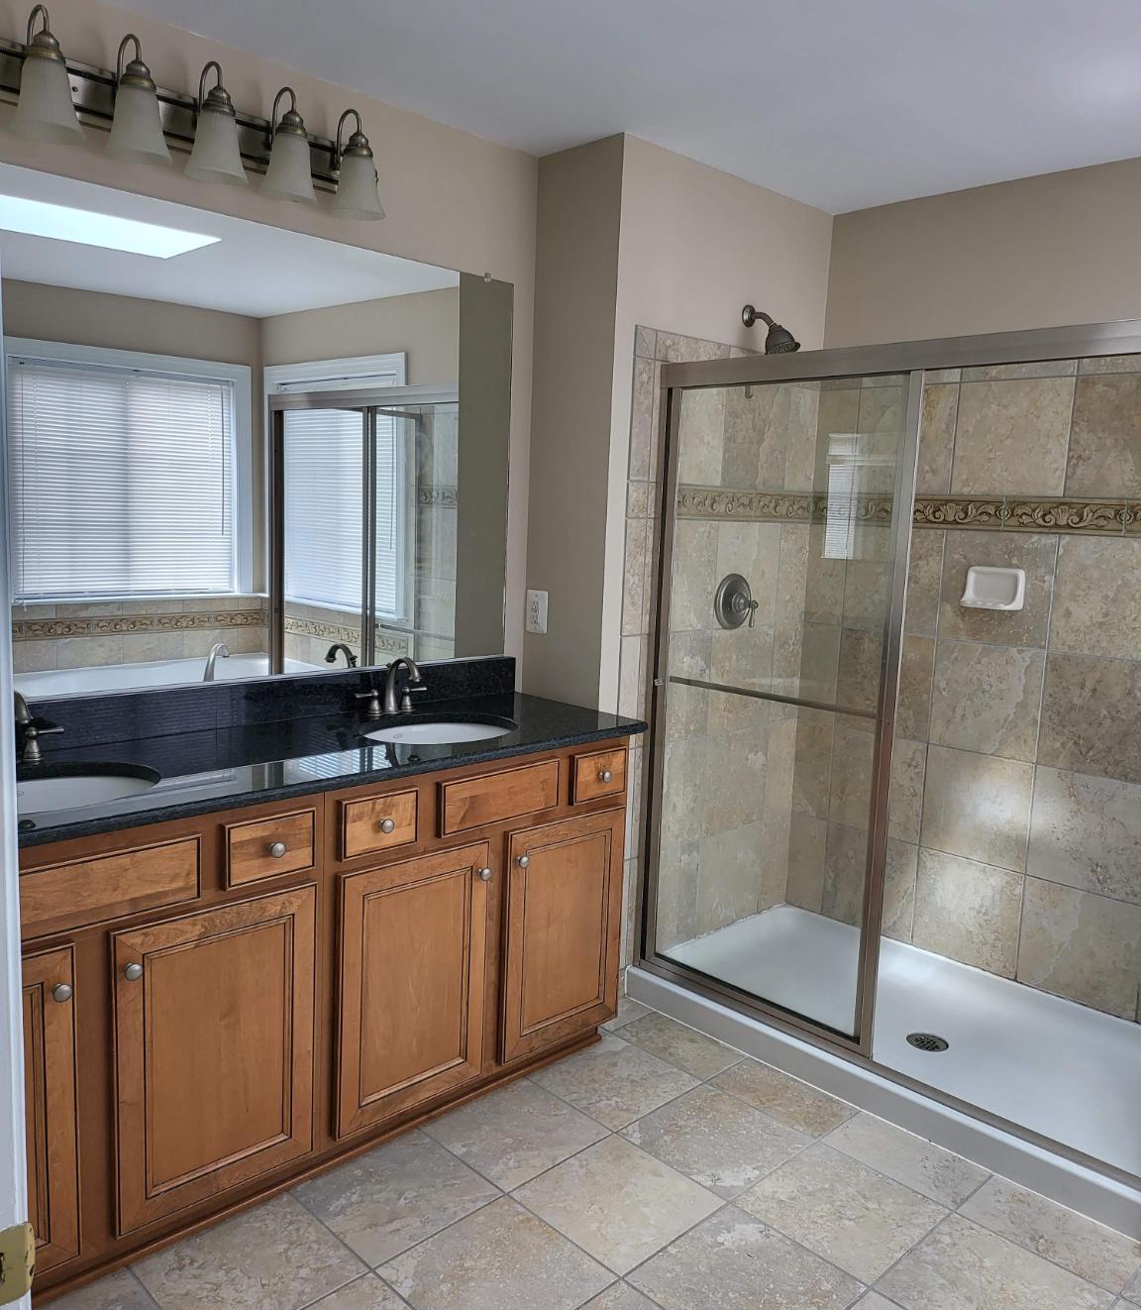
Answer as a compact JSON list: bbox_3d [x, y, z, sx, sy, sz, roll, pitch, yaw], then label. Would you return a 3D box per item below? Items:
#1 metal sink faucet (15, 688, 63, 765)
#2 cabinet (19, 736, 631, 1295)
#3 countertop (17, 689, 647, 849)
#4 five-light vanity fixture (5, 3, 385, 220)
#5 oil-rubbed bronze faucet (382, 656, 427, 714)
[{"bbox_3d":[-1.114,0.149,2.111,0.235,0.157,0.158,-5,11,-44],"label":"metal sink faucet"},{"bbox_3d":[-0.687,0.671,2.373,1.828,0.876,0.532,-6,11,-44],"label":"cabinet"},{"bbox_3d":[-0.660,0.226,2.302,1.859,0.032,0.556,-6,11,-44],"label":"countertop"},{"bbox_3d":[-0.752,-1.125,2.225,0.931,0.259,0.193,-6,11,-44],"label":"five-light vanity fixture"},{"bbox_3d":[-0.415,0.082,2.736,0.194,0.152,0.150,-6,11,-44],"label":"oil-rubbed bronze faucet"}]

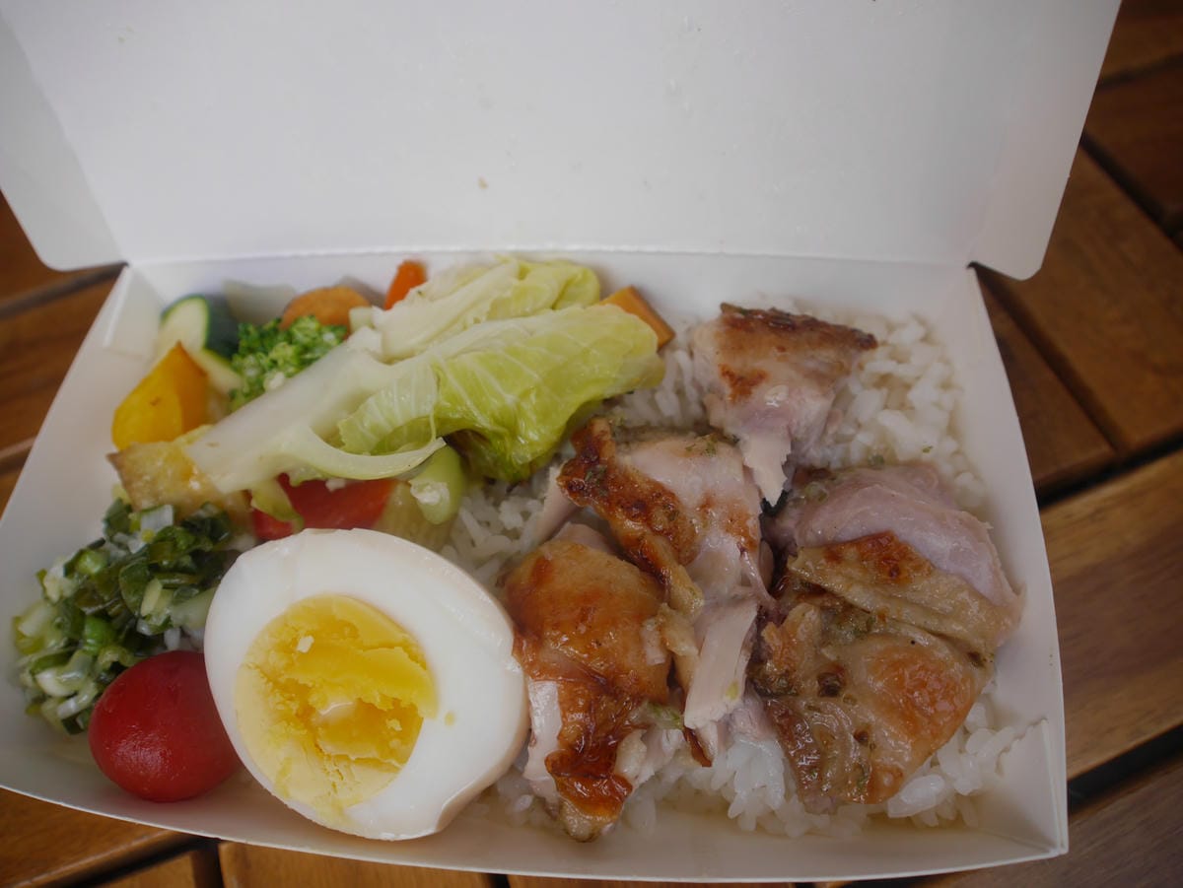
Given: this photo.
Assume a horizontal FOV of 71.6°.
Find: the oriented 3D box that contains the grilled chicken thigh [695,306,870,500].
[{"bbox_3d":[0.037,-0.008,0.159,0.033,0.020,0.032,9,62,7],"label":"grilled chicken thigh"}]

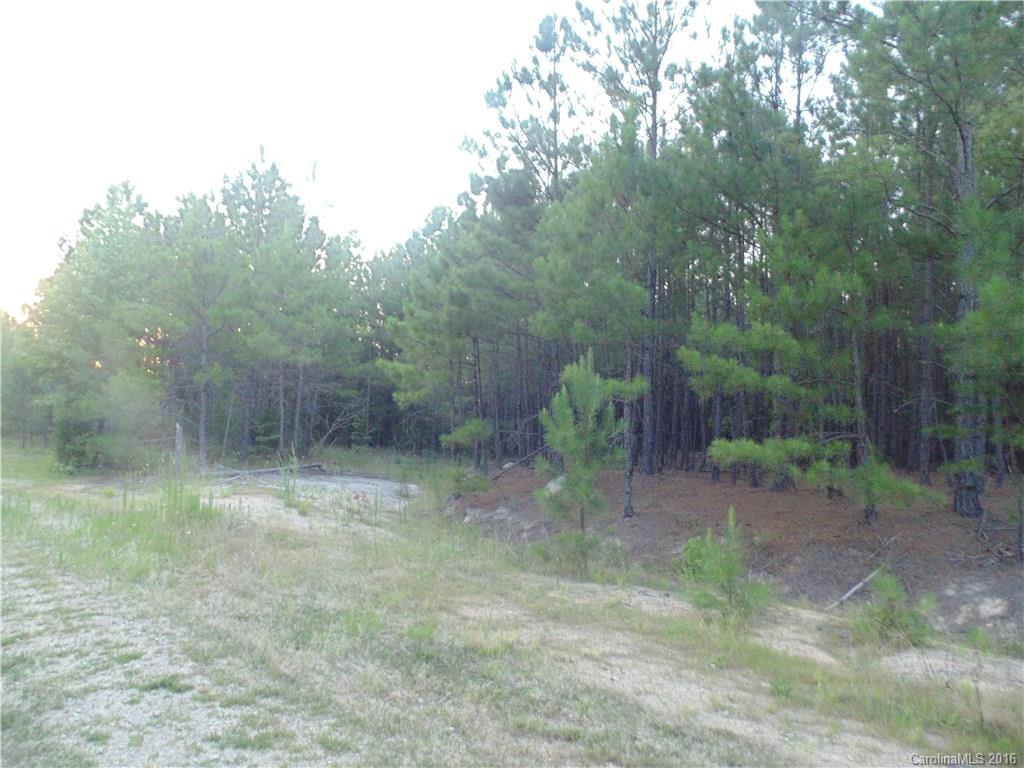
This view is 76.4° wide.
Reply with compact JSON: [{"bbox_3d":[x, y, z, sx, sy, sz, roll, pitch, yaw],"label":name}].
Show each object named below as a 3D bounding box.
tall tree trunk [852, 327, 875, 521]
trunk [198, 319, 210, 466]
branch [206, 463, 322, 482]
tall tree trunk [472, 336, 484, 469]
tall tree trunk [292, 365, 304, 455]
[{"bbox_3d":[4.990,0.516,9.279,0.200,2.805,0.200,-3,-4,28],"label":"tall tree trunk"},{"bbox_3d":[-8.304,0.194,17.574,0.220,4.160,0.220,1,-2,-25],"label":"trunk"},{"bbox_3d":[-6.036,2.176,16.000,2.950,0.330,0.450,1,-2,-17],"label":"branch"},{"bbox_3d":[-0.815,0.413,16.064,0.200,3.435,0.200,-3,-2,-3],"label":"tall tree trunk"},{"bbox_3d":[-7.062,0.790,21.578,0.220,3.084,0.220,3,-3,-18],"label":"tall tree trunk"}]

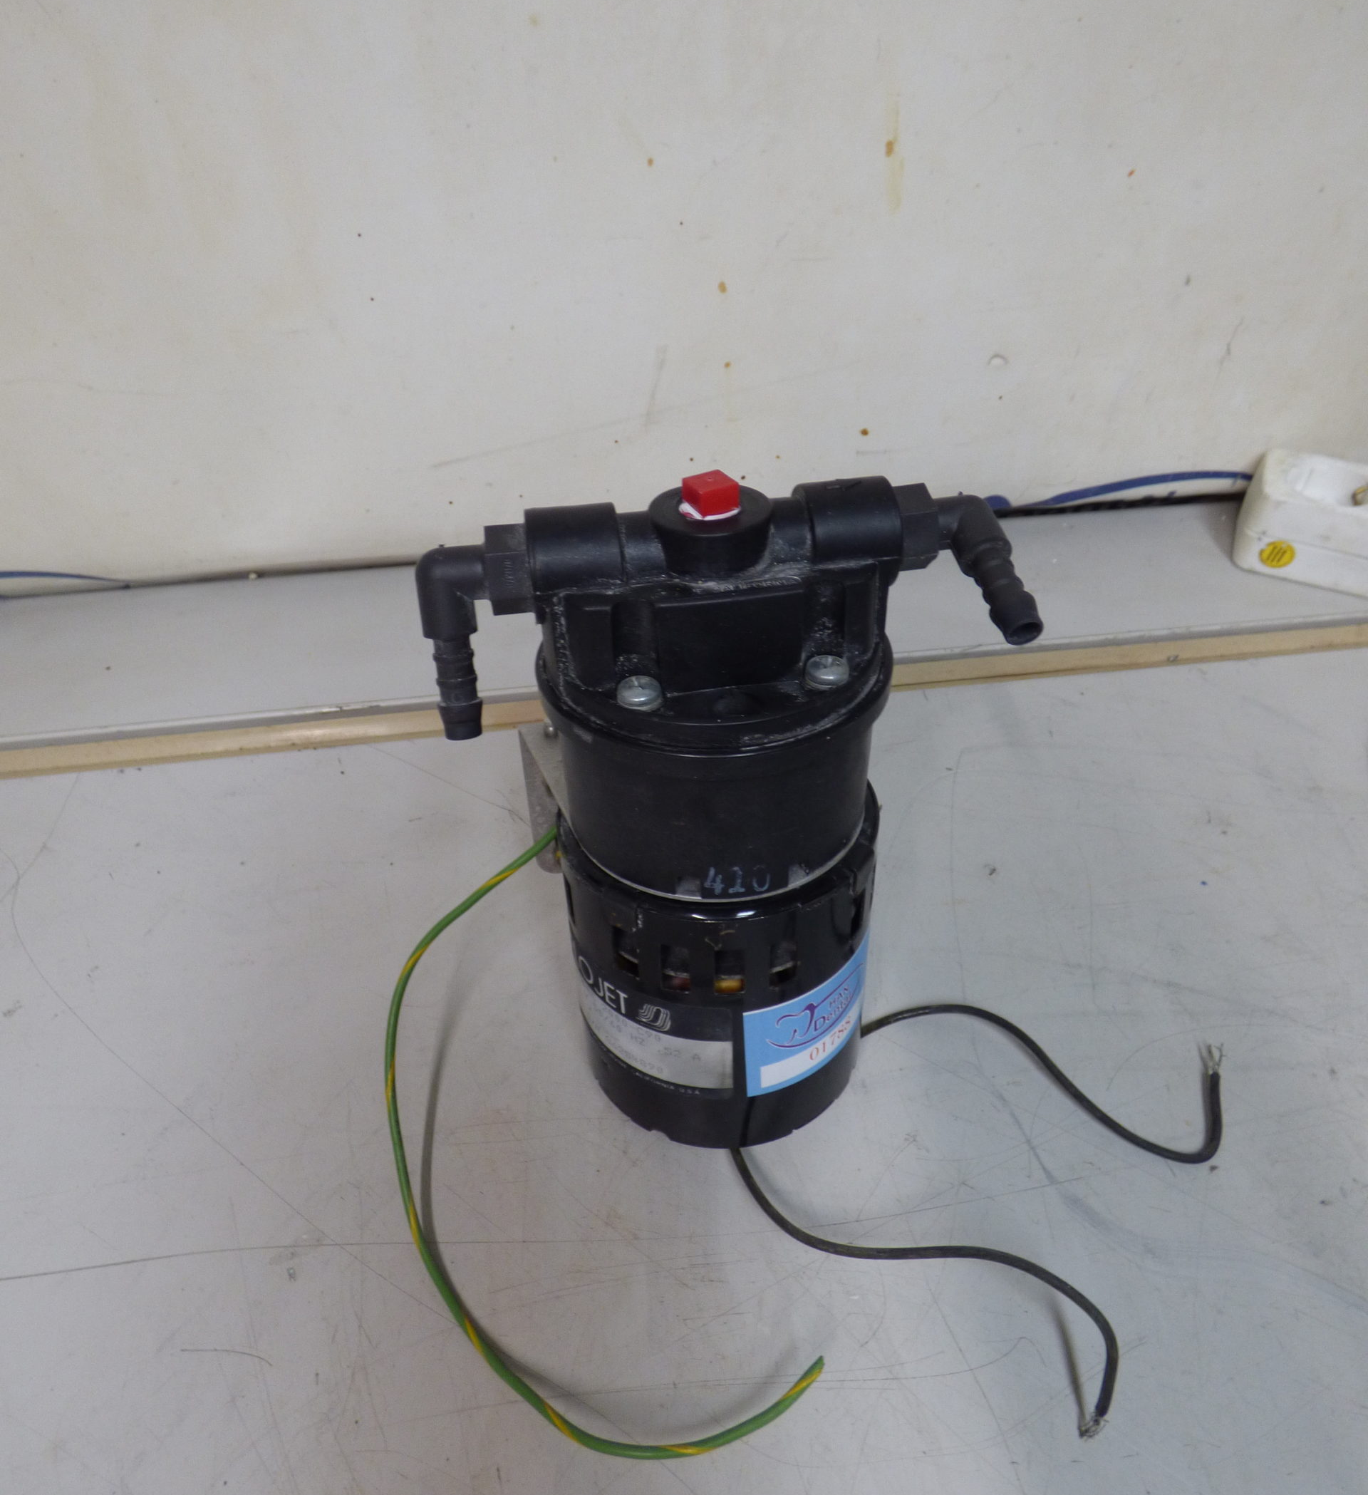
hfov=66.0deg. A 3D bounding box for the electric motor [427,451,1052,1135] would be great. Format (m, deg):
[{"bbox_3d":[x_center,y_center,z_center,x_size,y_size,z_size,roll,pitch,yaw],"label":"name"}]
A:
[{"bbox_3d":[0.009,0.015,0.277,0.132,0.180,0.088,-5,36,-4],"label":"electric motor"}]

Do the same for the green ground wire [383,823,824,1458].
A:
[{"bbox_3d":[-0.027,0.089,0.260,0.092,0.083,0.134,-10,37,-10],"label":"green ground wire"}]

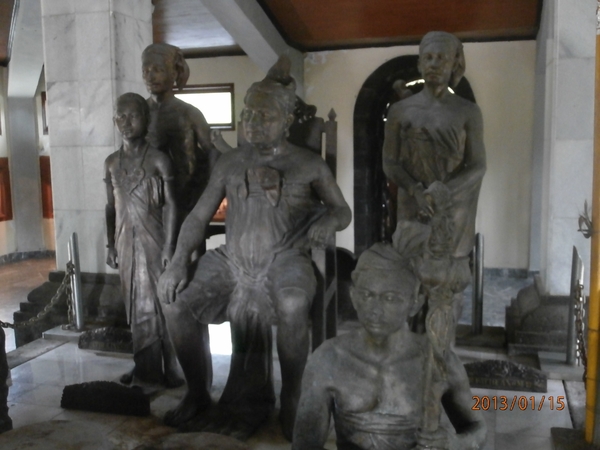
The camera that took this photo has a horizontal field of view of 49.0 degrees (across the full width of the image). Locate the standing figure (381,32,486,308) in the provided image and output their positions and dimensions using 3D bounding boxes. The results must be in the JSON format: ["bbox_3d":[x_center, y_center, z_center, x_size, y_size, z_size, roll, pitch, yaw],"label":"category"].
[{"bbox_3d":[0.632,-0.091,3.113,0.500,1.610,0.370,1,7,13],"label":"standing figure"}]

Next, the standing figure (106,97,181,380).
[{"bbox_3d":[-0.718,0.075,3.001,0.350,1.334,0.290,1,7,14],"label":"standing figure"}]

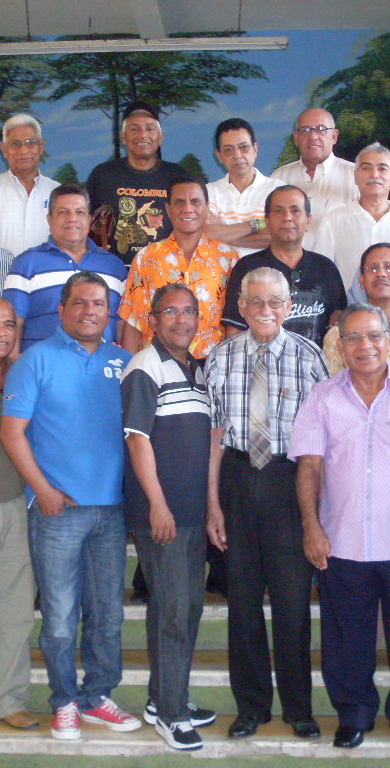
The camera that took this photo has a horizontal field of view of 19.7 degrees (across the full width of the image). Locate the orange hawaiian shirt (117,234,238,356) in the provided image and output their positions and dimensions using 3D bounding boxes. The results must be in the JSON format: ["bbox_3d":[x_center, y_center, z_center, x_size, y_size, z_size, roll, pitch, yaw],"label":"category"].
[{"bbox_3d":[-0.044,-0.372,4.720,0.520,0.540,0.280,0,2,-3],"label":"orange hawaiian shirt"}]

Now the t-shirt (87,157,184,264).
[{"bbox_3d":[-0.251,-0.777,5.280,0.510,0.600,0.270,0,2,-3],"label":"t-shirt"}]

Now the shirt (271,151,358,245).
[{"bbox_3d":[0.555,-0.717,5.180,0.490,0.690,0.280,0,1,5],"label":"shirt"}]

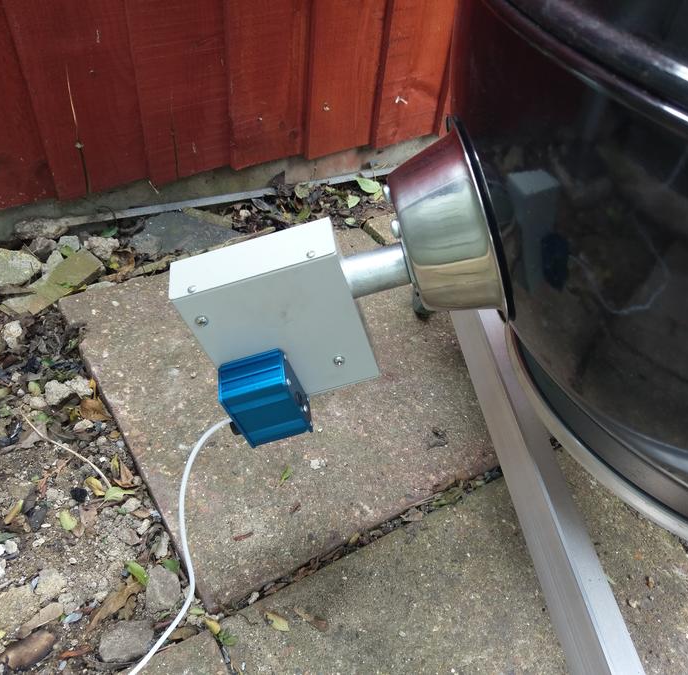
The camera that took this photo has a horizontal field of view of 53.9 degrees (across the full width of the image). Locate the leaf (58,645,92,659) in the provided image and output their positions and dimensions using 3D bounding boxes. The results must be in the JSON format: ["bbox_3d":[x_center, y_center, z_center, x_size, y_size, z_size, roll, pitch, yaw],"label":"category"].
[{"bbox_3d":[-0.230,0.269,0.580,0.030,0.006,0.008,-14,48,-20],"label":"leaf"}]

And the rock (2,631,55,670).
[{"bbox_3d":[-0.238,0.237,0.512,0.039,0.013,0.016,-25,49,-30],"label":"rock"}]

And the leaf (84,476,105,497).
[{"bbox_3d":[-0.233,0.139,0.632,0.013,0.006,0.027,-30,52,-34],"label":"leaf"}]

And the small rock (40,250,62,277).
[{"bbox_3d":[-0.391,-0.099,0.903,0.028,0.017,0.047,5,42,-3],"label":"small rock"}]

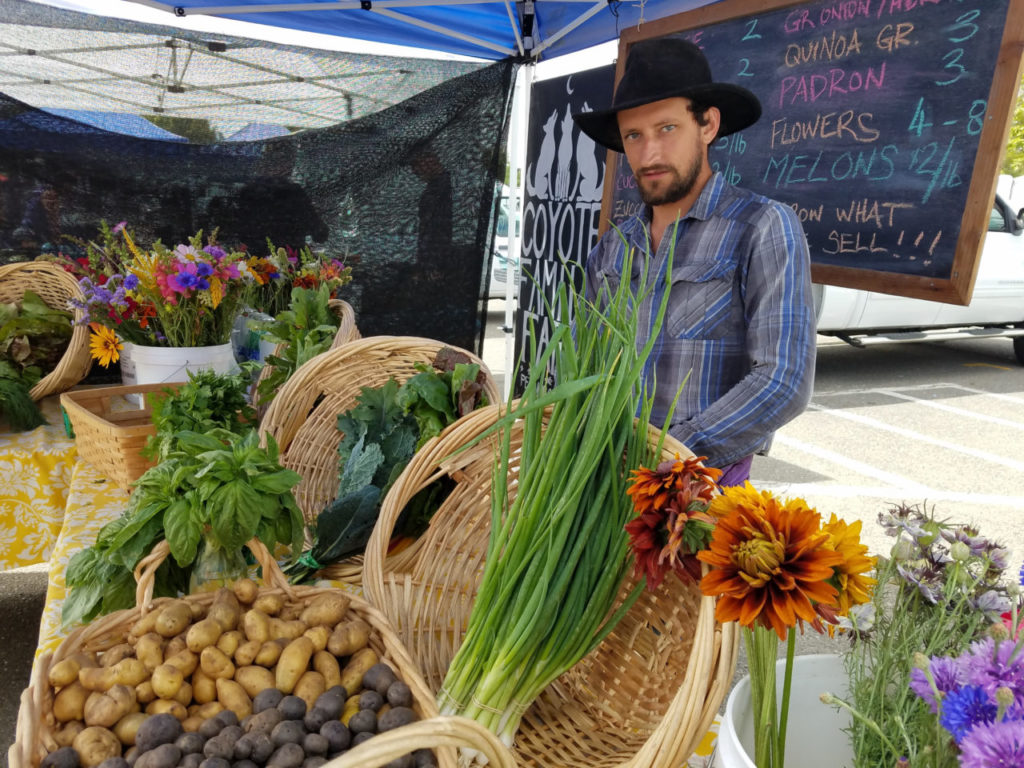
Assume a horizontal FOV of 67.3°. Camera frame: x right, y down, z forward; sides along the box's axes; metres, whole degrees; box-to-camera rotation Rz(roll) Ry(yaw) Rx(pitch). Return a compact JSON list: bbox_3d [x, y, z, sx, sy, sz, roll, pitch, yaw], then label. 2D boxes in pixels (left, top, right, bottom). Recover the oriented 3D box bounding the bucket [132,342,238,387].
[{"bbox_3d":[-0.972,-0.007,2.280,0.275,0.260,0.275,-3,13,-23],"label":"bucket"}]

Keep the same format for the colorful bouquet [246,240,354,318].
[{"bbox_3d":[-0.800,-0.370,2.850,0.420,0.320,0.380,-1,12,-16],"label":"colorful bouquet"}]

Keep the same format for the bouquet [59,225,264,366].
[{"bbox_3d":[-1.060,-0.235,2.340,0.550,0.430,0.450,-3,13,-24],"label":"bouquet"}]

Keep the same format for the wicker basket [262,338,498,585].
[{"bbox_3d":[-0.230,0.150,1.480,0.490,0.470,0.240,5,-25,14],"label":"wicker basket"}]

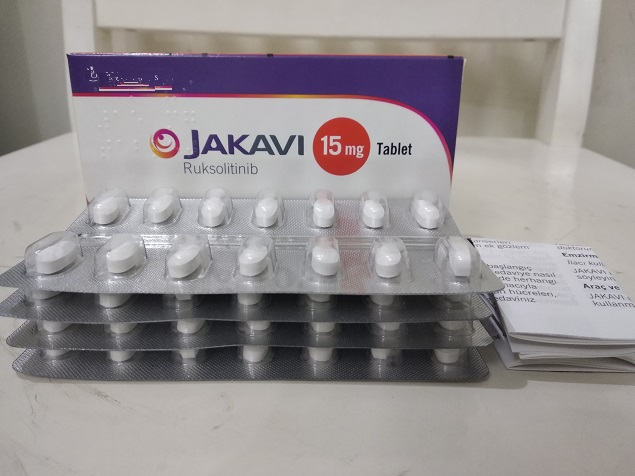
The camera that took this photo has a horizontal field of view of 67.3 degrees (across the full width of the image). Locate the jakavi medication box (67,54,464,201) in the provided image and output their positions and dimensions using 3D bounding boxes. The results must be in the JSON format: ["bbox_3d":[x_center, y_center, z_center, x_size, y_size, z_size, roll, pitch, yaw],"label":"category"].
[{"bbox_3d":[-0.018,-0.026,0.179,0.129,0.077,0.029,1,17,2],"label":"jakavi medication box"}]

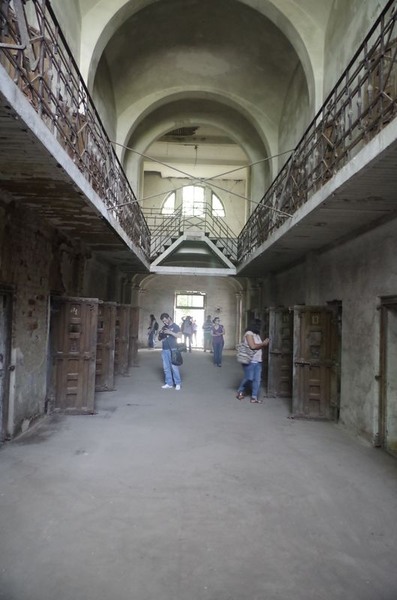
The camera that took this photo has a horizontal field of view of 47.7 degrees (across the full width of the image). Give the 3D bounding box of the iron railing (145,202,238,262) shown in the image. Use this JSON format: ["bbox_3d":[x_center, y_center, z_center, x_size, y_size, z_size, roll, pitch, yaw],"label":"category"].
[{"bbox_3d":[-0.129,-1.865,14.279,2.690,2.100,0.800,2,-2,-1],"label":"iron railing"}]

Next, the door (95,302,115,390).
[{"bbox_3d":[-2.111,0.991,9.590,0.735,1.900,0.070,3,-2,-21],"label":"door"}]

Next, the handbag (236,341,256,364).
[{"bbox_3d":[0.949,1.044,8.875,0.360,0.440,0.180,1,-2,24],"label":"handbag"}]

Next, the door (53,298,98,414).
[{"bbox_3d":[-2.040,0.911,7.402,0.735,1.900,0.070,2,-2,-5],"label":"door"}]

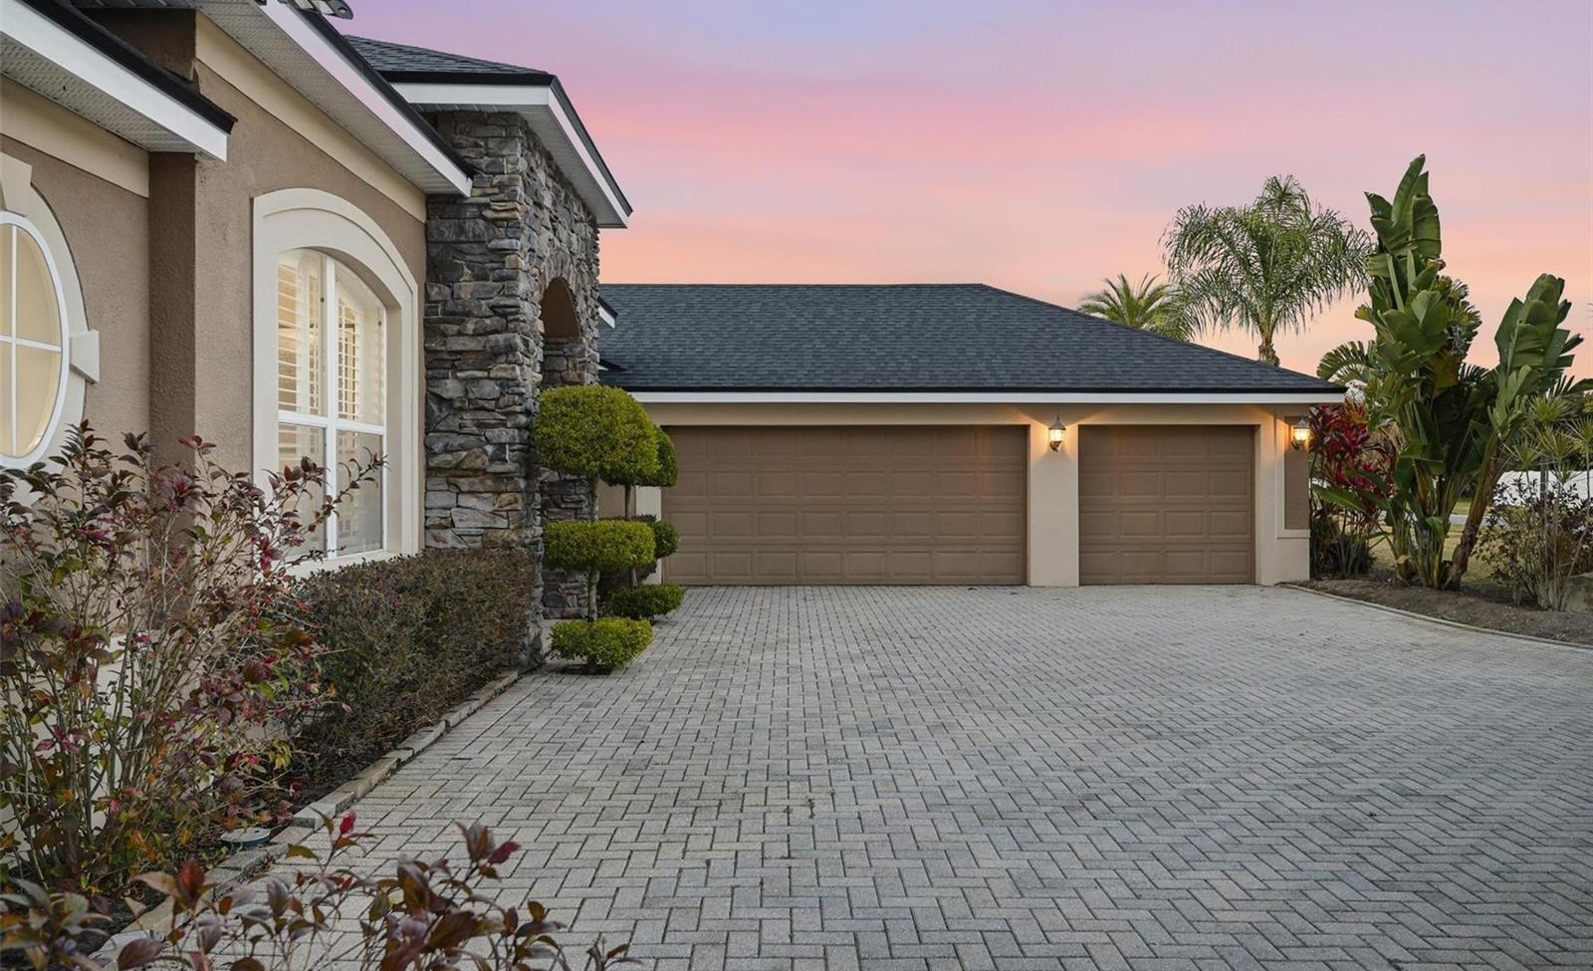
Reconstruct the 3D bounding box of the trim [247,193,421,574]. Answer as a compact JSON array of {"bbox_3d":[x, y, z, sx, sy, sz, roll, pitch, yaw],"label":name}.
[{"bbox_3d":[-2.890,-0.600,6.980,0.200,2.420,2.470,0,0,0],"label":"trim"}]

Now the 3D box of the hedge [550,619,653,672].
[{"bbox_3d":[-1.490,1.210,8.420,0.780,0.390,0.740,0,0,0],"label":"hedge"}]

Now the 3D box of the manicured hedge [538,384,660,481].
[{"bbox_3d":[-1.510,-0.390,8.350,0.910,0.730,0.880,0,0,0],"label":"manicured hedge"}]

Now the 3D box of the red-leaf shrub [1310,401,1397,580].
[{"bbox_3d":[7.660,0.060,15.300,1.250,2.450,1.200,0,0,0],"label":"red-leaf shrub"}]

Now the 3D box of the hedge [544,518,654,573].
[{"bbox_3d":[-1.500,0.450,8.350,0.830,0.390,0.800,0,0,0],"label":"hedge"}]

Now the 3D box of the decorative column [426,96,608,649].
[{"bbox_3d":[-2.430,-0.760,10.000,0.880,4.280,3.100,0,0,0],"label":"decorative column"}]

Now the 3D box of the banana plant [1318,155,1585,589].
[{"bbox_3d":[8.250,-1.430,13.950,3.100,5.350,2.700,0,0,0],"label":"banana plant"}]

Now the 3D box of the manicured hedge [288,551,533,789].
[{"bbox_3d":[-2.430,0.935,7.050,0.840,0.930,2.750,0,0,0],"label":"manicured hedge"}]

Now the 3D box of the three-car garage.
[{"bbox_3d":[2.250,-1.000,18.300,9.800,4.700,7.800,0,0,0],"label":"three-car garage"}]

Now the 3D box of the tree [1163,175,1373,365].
[{"bbox_3d":[10.250,-2.750,24.000,4.500,8.000,4.400,0,0,0],"label":"tree"}]

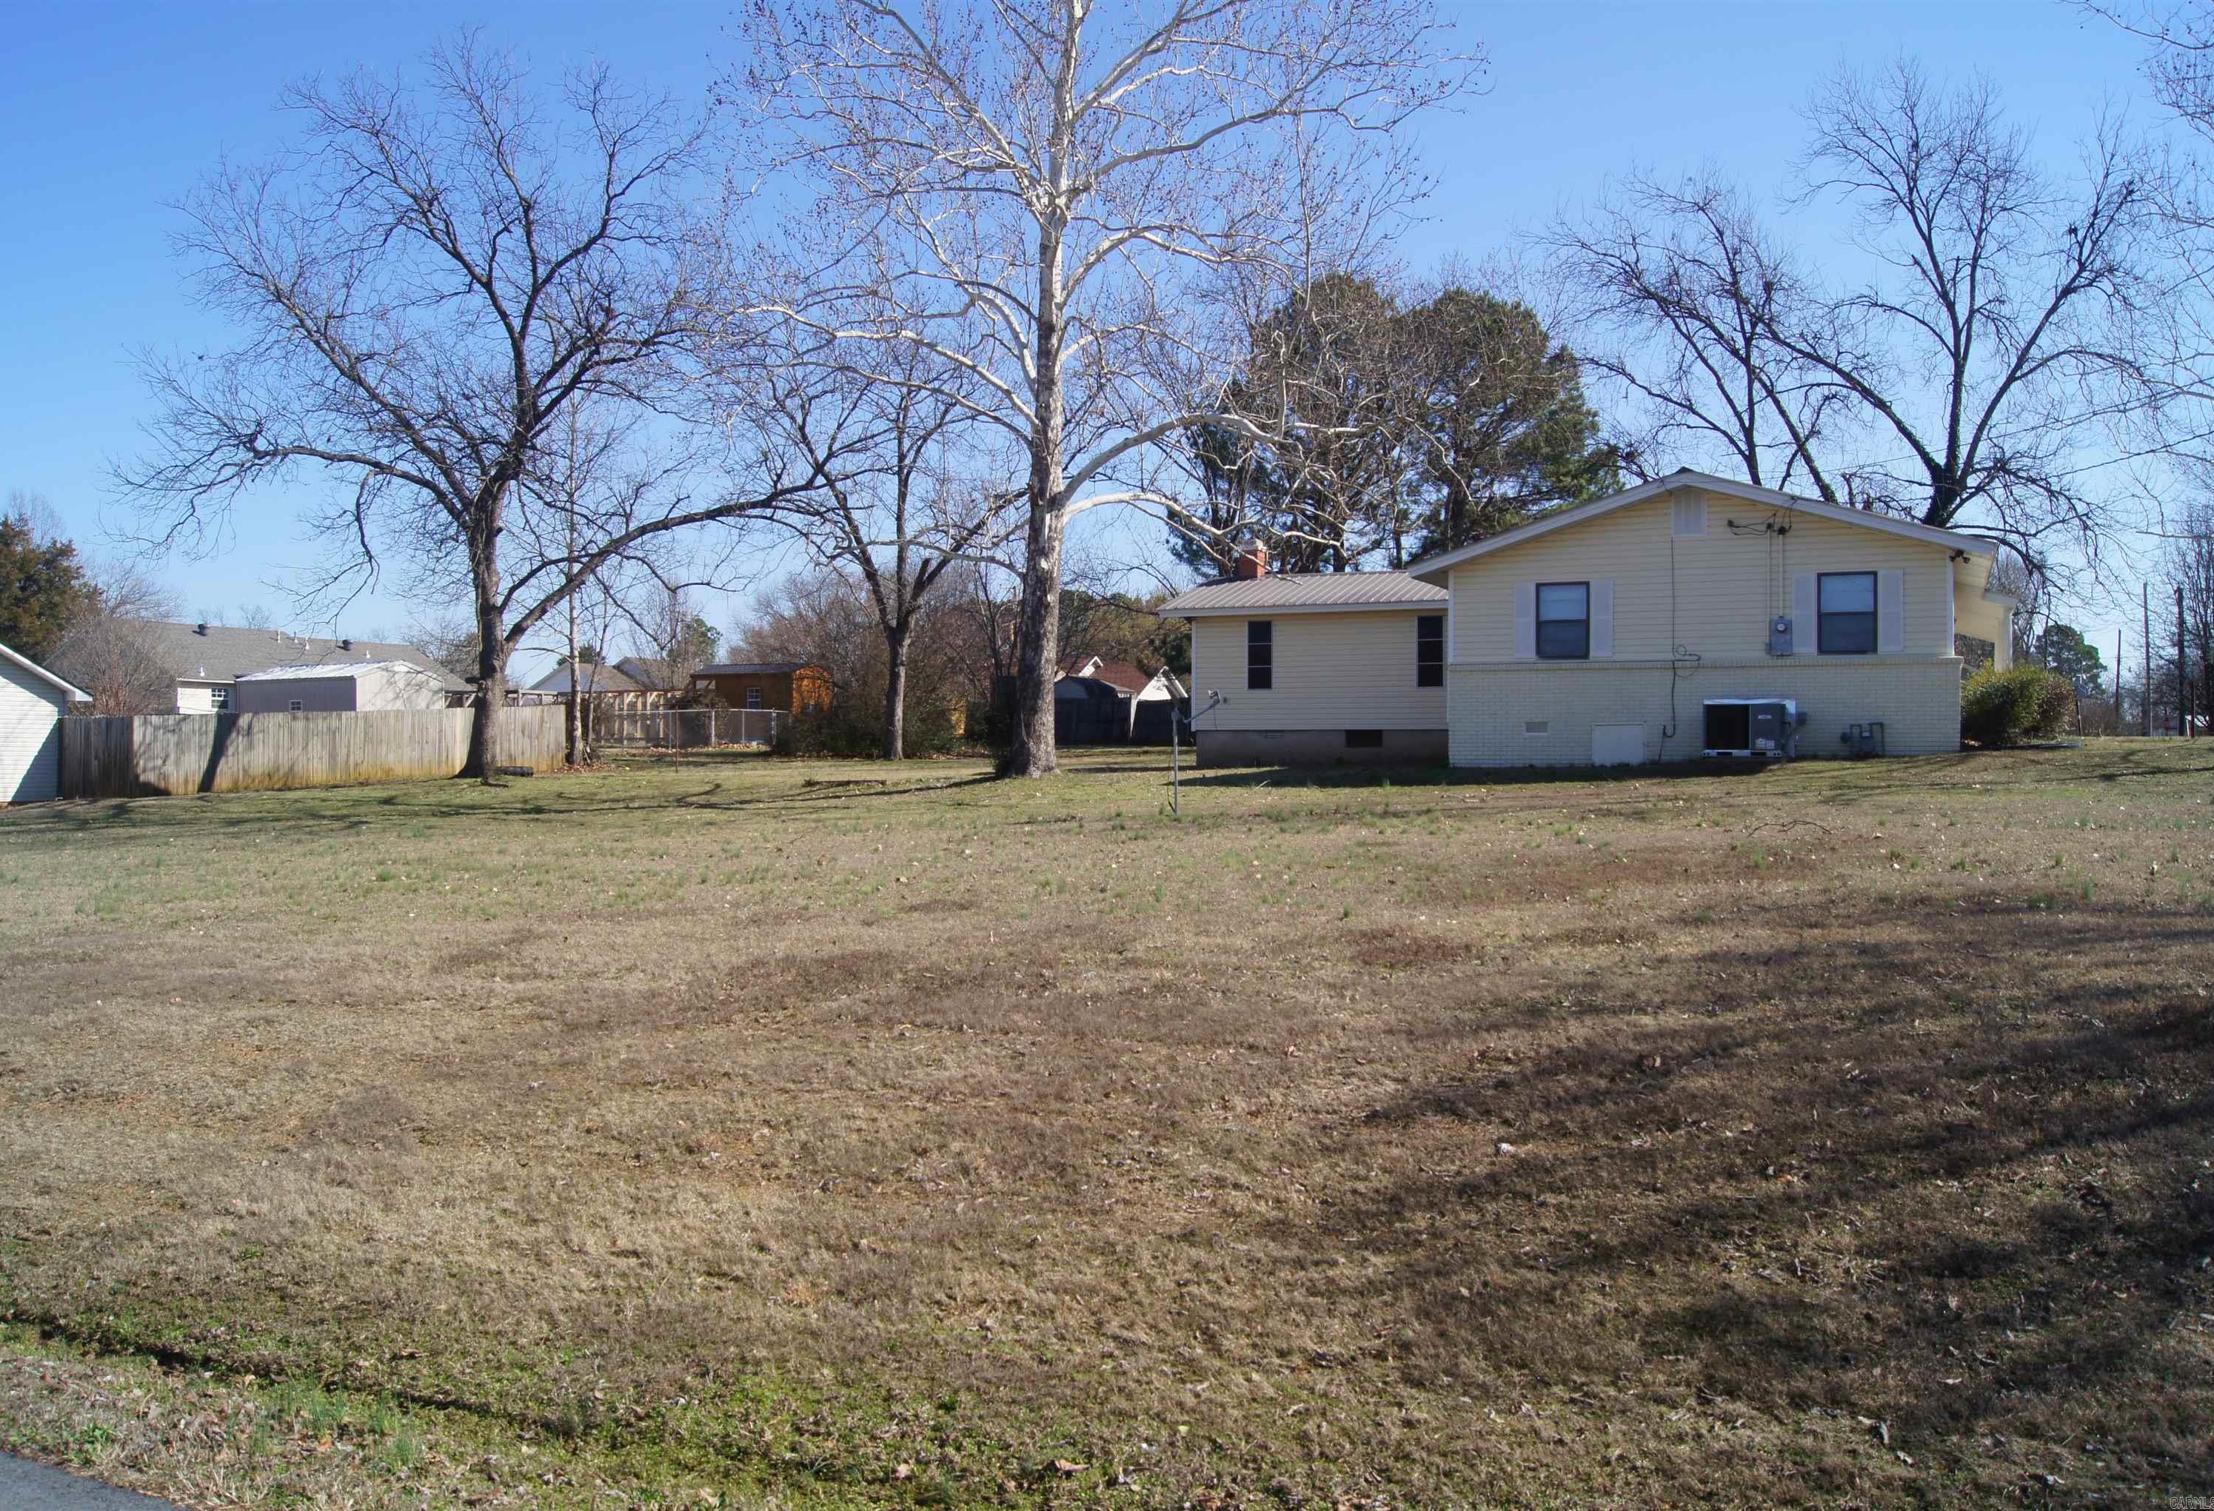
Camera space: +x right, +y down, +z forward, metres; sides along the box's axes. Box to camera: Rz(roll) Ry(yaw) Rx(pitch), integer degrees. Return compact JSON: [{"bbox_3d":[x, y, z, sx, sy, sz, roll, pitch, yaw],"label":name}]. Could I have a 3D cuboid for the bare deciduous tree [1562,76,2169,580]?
[{"bbox_3d":[22.340,-11.037,51.000,17.926,19.415,16.671,-1,2,0],"label":"bare deciduous tree"}]

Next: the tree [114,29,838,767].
[{"bbox_3d":[-15.966,-8.745,43.000,17.894,18.702,17.000,-1,2,0],"label":"tree"}]

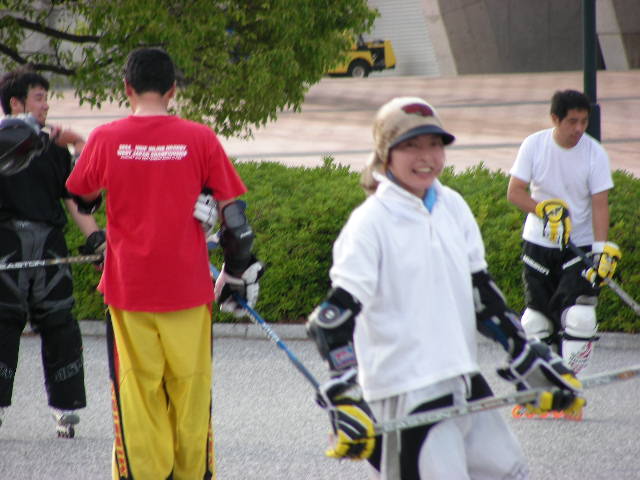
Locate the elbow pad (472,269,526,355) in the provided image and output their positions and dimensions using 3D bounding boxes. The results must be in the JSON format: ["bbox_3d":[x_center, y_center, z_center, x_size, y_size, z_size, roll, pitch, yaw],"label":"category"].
[{"bbox_3d":[0.496,0.197,19.400,0.150,0.270,0.140,-30,-8,42],"label":"elbow pad"}]

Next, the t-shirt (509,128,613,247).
[{"bbox_3d":[1.215,-0.265,35.500,0.530,0.600,0.280,0,1,-6],"label":"t-shirt"}]

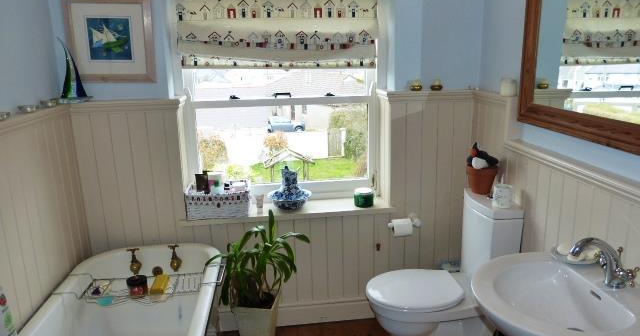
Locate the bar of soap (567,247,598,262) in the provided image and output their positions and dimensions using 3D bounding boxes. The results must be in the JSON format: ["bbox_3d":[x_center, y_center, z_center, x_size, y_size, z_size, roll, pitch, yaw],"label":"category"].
[{"bbox_3d":[0.853,0.281,1.554,0.095,0.032,0.060,1,14,11],"label":"bar of soap"}]

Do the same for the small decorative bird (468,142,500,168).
[{"bbox_3d":[0.766,-0.057,2.256,0.135,0.120,0.080,-9,16,-28],"label":"small decorative bird"}]

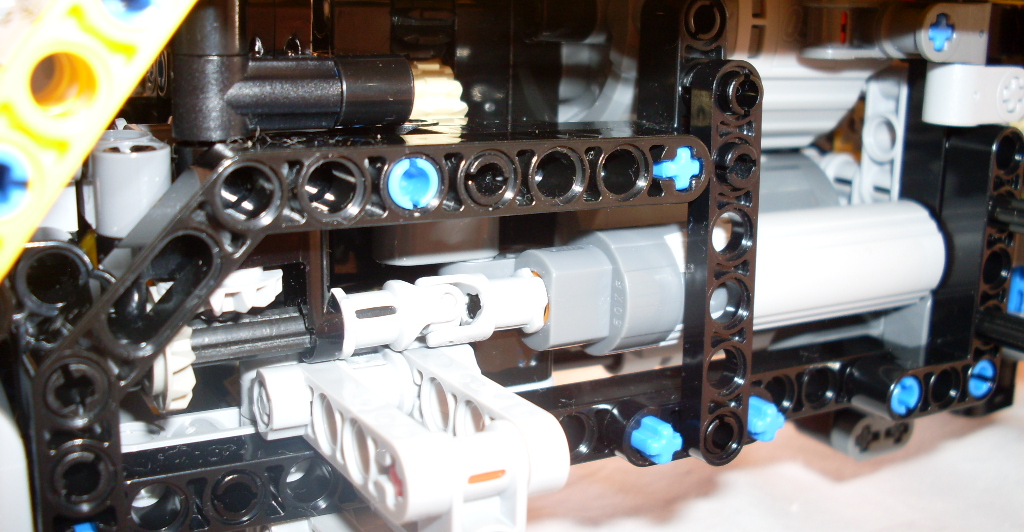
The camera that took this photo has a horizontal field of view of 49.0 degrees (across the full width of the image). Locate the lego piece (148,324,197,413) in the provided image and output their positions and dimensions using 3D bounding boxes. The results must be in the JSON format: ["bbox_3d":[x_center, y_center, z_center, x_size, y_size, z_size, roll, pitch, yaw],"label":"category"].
[{"bbox_3d":[-0.034,0.008,0.109,0.006,0.012,0.012,-6,13,-29],"label":"lego piece"}]

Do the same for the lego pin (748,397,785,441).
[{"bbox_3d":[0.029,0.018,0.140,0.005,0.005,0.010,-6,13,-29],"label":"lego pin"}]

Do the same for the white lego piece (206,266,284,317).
[{"bbox_3d":[-0.028,0.002,0.112,0.012,0.005,0.012,-6,13,-29],"label":"white lego piece"}]

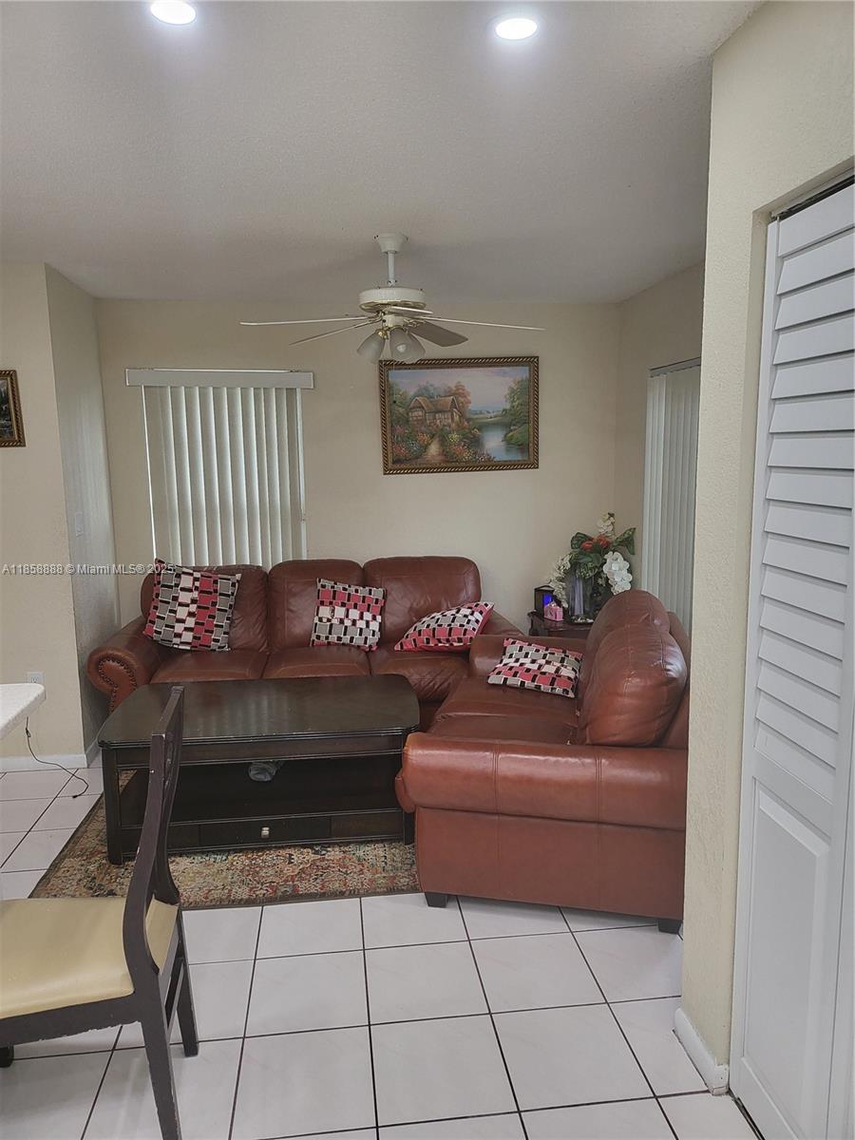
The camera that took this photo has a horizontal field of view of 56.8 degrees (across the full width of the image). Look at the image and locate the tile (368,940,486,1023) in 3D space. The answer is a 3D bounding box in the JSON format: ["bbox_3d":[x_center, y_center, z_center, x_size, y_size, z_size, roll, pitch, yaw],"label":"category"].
[{"bbox_3d":[-0.010,1.220,2.342,0.331,0.010,0.331,-1,8,-7],"label":"tile"}]

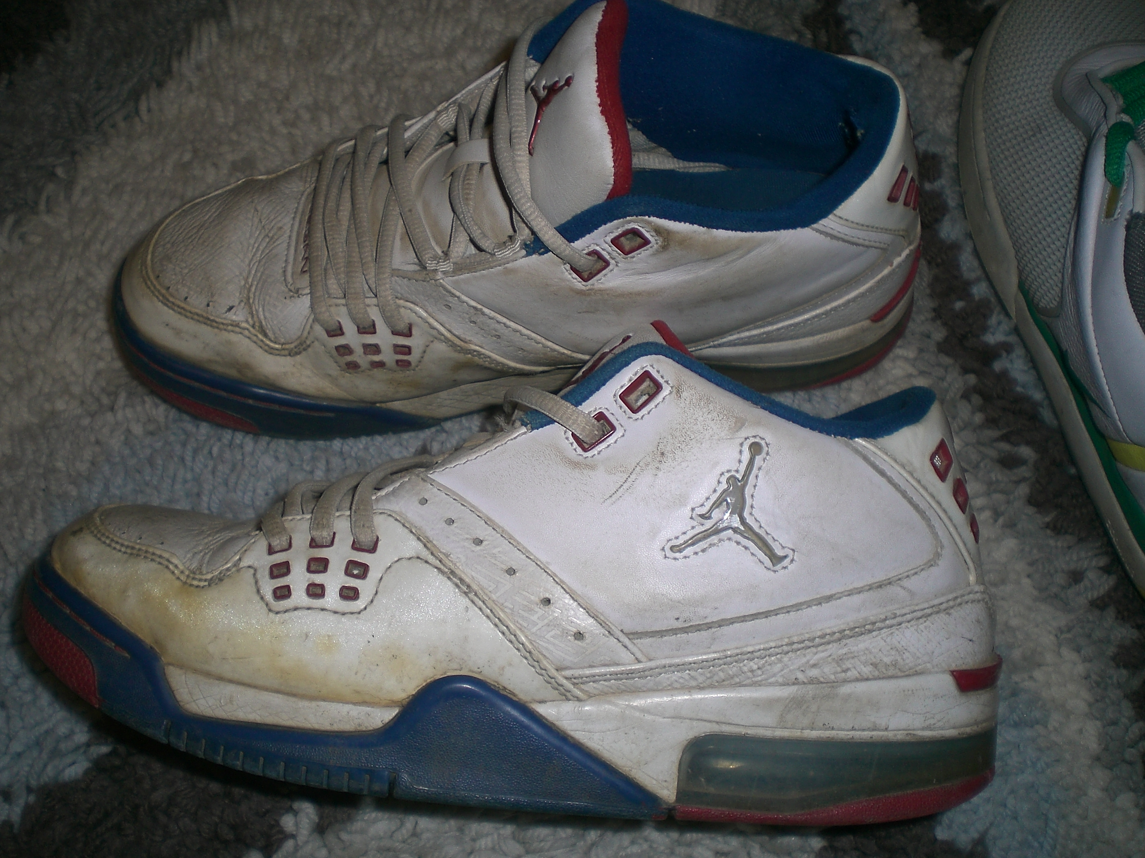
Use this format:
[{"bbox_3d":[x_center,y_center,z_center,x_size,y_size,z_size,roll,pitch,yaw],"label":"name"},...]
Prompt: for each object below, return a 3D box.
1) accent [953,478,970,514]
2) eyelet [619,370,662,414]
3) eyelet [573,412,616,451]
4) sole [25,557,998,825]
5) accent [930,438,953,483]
[{"bbox_3d":[0.115,0.020,0.372,0.007,0.003,0.010,60,35,-11],"label":"accent"},{"bbox_3d":[0.020,-0.011,0.370,0.011,0.004,0.007,-41,70,0],"label":"eyelet"},{"bbox_3d":[0.006,0.001,0.370,0.011,0.004,0.007,-36,72,2],"label":"eyelet"},{"bbox_3d":[-0.025,0.076,0.408,0.308,0.107,0.065,1,89,10],"label":"sole"},{"bbox_3d":[0.108,0.009,0.369,0.008,0.003,0.012,60,41,-15],"label":"accent"}]

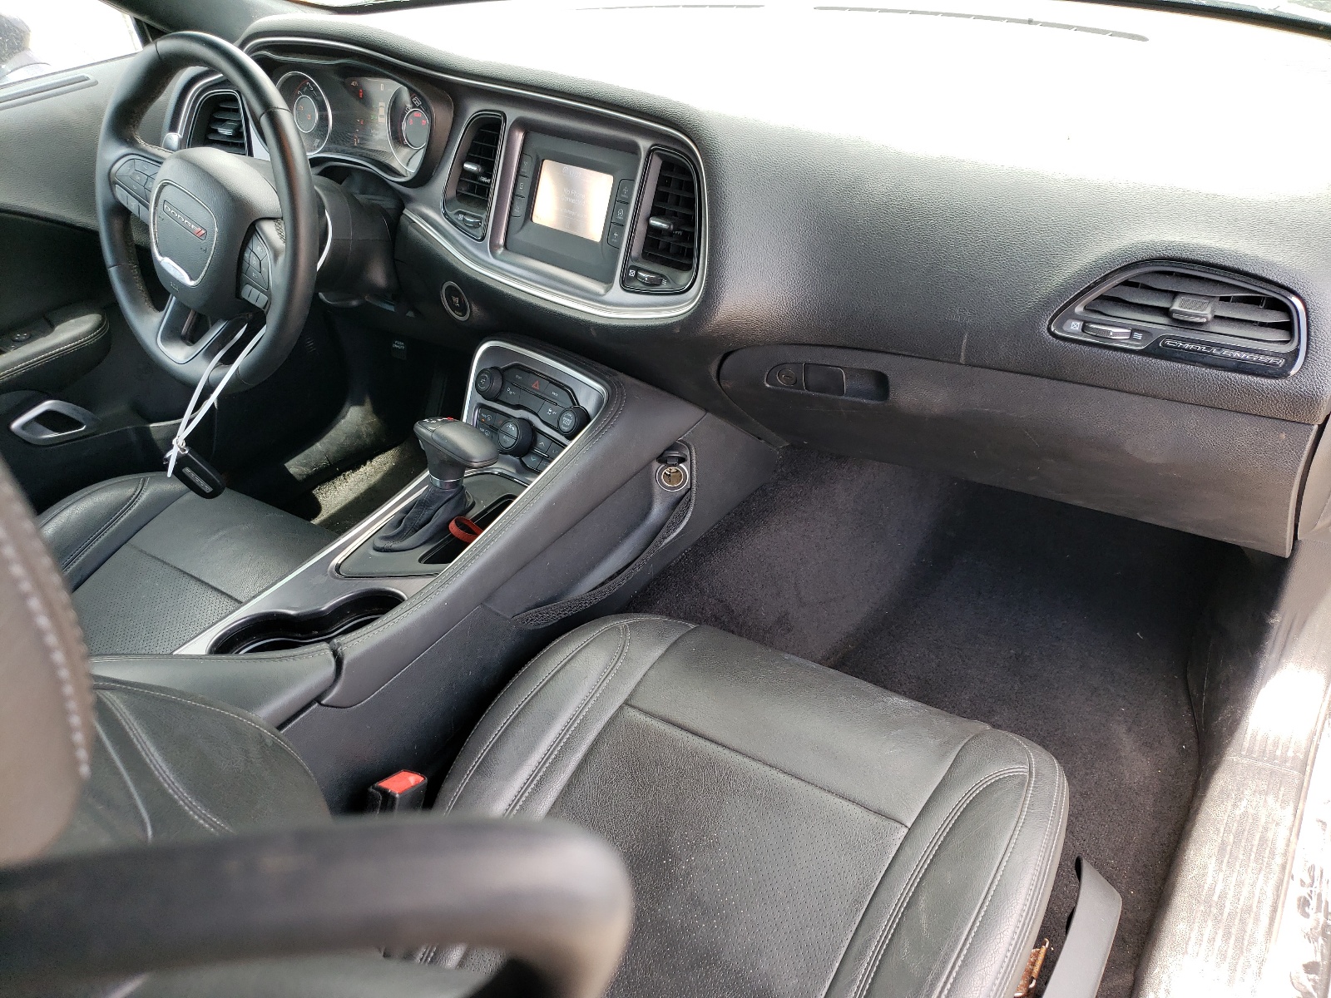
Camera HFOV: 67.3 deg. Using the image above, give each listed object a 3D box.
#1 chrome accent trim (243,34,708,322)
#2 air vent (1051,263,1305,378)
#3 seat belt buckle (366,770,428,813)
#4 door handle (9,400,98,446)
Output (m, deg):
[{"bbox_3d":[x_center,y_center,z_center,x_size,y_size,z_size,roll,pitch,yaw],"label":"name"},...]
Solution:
[{"bbox_3d":[-0.244,-0.371,1.115,0.687,0.232,0.091,21,31,31],"label":"chrome accent trim"},{"bbox_3d":[0.404,-0.147,0.796,0.180,0.079,0.051,19,29,29],"label":"air vent"},{"bbox_3d":[-0.232,0.278,0.837,0.032,0.083,0.042,19,17,29],"label":"seat belt buckle"},{"bbox_3d":[-0.845,-0.104,1.387,0.030,0.057,0.108,19,44,29],"label":"door handle"}]

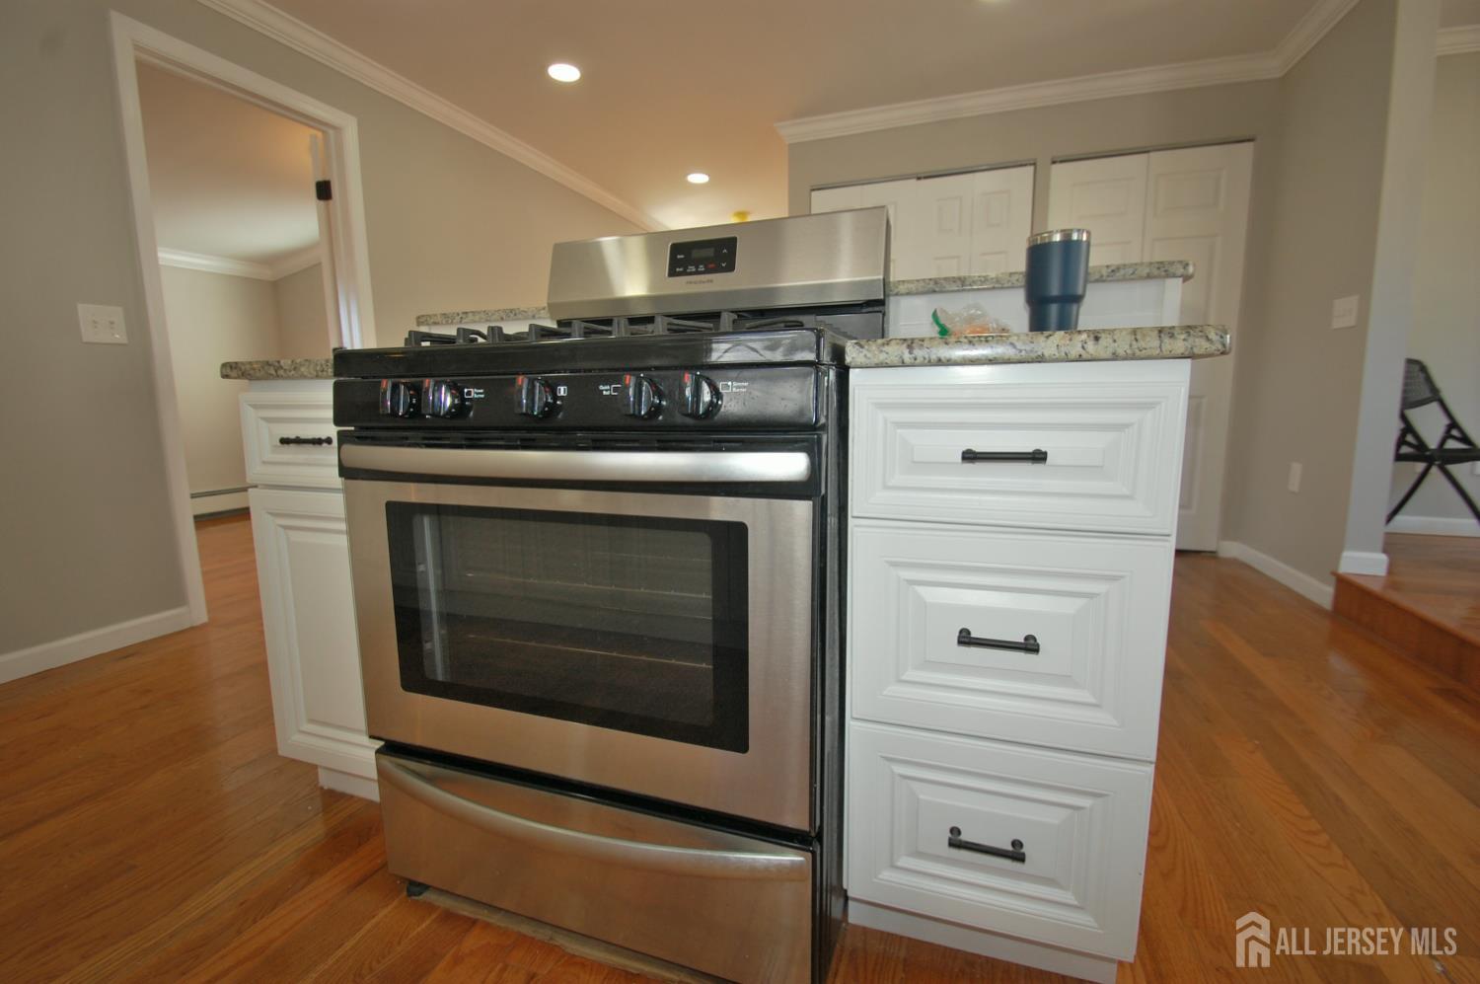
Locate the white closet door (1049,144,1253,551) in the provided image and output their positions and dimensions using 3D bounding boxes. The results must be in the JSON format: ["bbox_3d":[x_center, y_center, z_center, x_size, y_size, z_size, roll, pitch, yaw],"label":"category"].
[{"bbox_3d":[2.107,-0.718,3.302,0.905,2.040,0.040,2,9,18],"label":"white closet door"}]

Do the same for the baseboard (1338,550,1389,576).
[{"bbox_3d":[2.348,0.271,2.319,0.140,0.086,0.018,2,9,20],"label":"baseboard"}]

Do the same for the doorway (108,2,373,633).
[{"bbox_3d":[-1.991,-0.615,2.631,0.130,2.140,0.905,2,9,20],"label":"doorway"}]

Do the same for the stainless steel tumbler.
[{"bbox_3d":[0.549,-0.340,1.074,0.099,0.195,0.099,2,9,19],"label":"stainless steel tumbler"}]

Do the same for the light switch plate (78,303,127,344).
[{"bbox_3d":[-2.136,-0.563,2.069,0.012,0.119,0.118,2,9,20],"label":"light switch plate"}]

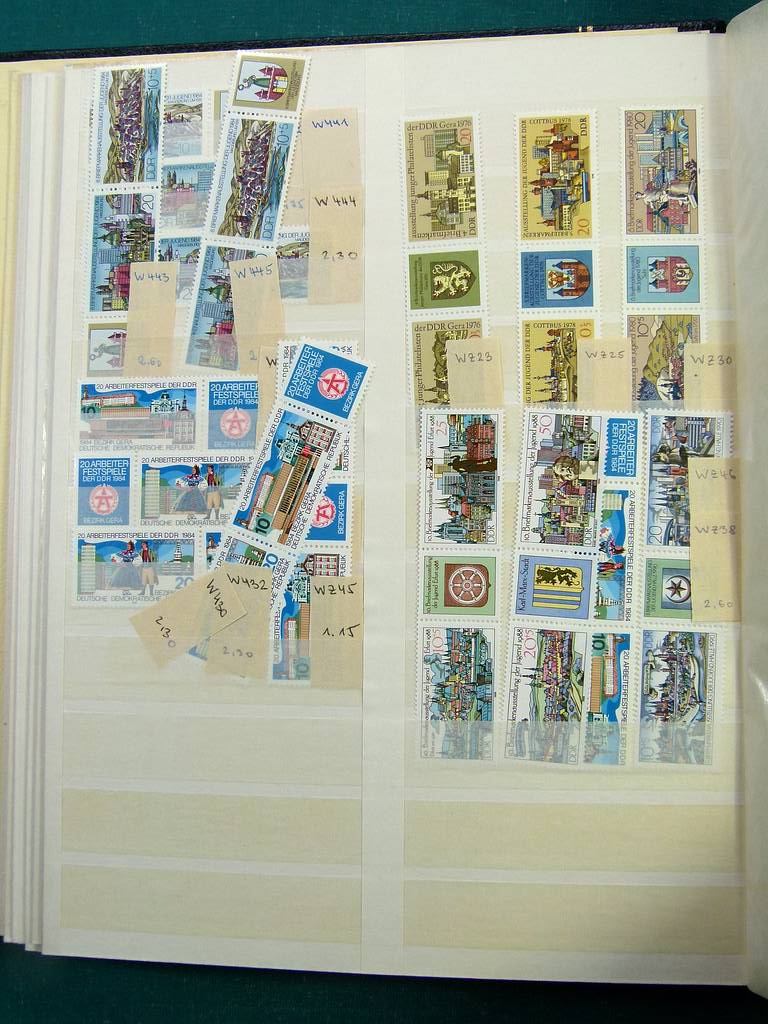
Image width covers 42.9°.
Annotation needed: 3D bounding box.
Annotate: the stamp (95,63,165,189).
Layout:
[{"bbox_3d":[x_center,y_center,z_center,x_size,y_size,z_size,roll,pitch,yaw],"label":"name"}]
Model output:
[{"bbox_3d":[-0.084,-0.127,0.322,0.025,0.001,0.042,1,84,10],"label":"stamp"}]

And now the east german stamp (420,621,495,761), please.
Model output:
[{"bbox_3d":[0.022,0.055,0.296,0.024,0.001,0.042,0,86,5],"label":"east german stamp"}]

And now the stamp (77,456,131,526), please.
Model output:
[{"bbox_3d":[-0.094,-0.007,0.329,0.019,0.001,0.024,-1,87,11],"label":"stamp"}]

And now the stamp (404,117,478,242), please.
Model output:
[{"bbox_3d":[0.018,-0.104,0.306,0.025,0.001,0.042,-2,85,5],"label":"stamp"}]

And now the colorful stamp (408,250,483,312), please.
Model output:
[{"bbox_3d":[0.019,-0.072,0.305,0.024,0.001,0.019,-1,86,5],"label":"colorful stamp"}]

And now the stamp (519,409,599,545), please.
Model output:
[{"bbox_3d":[0.054,-0.010,0.298,0.025,0.001,0.043,5,86,5],"label":"stamp"}]

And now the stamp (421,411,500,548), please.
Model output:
[{"bbox_3d":[0.024,-0.010,0.300,0.025,0.001,0.043,1,86,5],"label":"stamp"}]

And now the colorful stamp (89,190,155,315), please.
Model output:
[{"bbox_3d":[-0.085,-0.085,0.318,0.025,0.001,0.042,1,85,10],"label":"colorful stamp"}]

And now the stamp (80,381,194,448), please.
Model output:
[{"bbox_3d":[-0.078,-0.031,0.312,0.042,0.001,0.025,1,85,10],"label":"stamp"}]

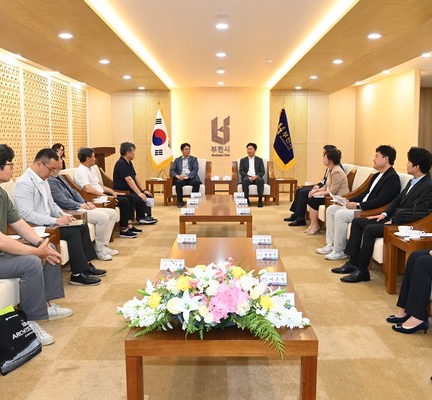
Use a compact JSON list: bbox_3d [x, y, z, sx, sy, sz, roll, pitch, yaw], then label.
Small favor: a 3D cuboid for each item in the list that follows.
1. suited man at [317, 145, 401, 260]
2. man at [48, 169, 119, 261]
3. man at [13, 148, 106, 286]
[{"bbox_3d":[1.534,0.003,4.291,0.840,1.190,0.520,1,9,6],"label":"suited man"},{"bbox_3d":[-1.447,0.019,4.252,0.840,1.170,0.520,0,9,1],"label":"man"},{"bbox_3d":[-1.472,0.149,3.792,0.830,1.270,0.520,1,8,6],"label":"man"}]

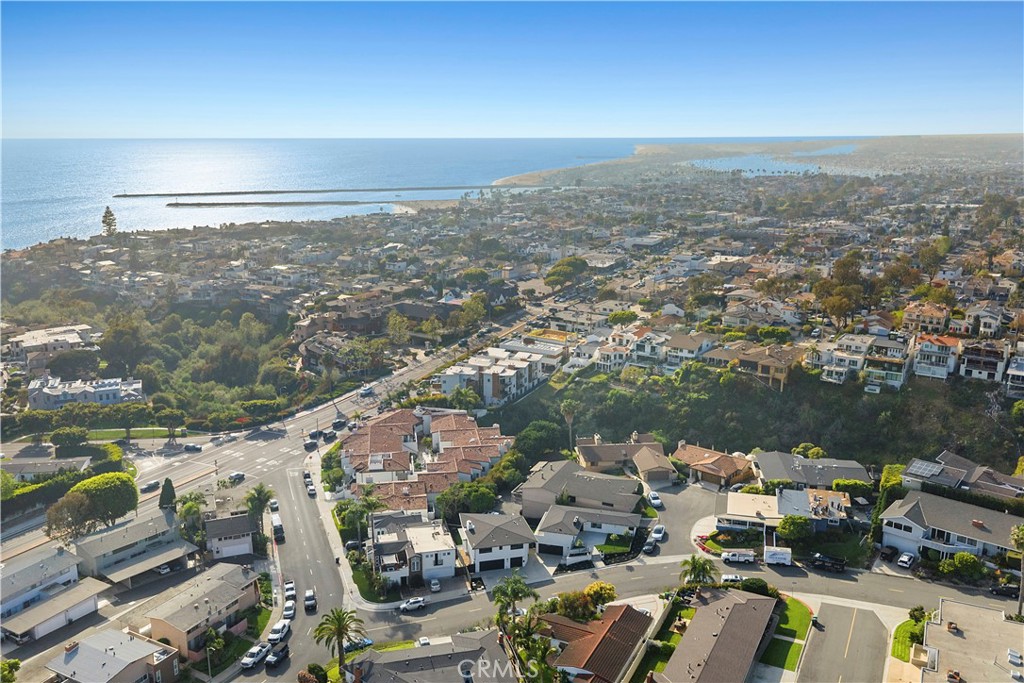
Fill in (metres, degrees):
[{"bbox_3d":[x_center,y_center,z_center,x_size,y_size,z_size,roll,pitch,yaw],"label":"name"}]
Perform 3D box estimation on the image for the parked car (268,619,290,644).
[{"bbox_3d":[-38.609,48.225,132.377,2.000,1.830,5.100,2,15,9],"label":"parked car"}]

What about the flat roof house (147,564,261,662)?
[{"bbox_3d":[-53.500,46.389,139.407,9.600,5.900,18.000,5,16,20],"label":"flat roof house"}]

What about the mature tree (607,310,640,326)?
[{"bbox_3d":[45.310,-8.380,325.880,12.500,6.300,8.500,0,15,0],"label":"mature tree"}]

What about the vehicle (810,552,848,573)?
[{"bbox_3d":[55.800,38.981,140.473,5.500,2.100,2.100,4,15,16],"label":"vehicle"}]

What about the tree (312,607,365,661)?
[{"bbox_3d":[-25.050,44.300,115.980,7.500,10.400,7.500,0,15,0],"label":"tree"}]

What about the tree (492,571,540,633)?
[{"bbox_3d":[0.400,42.936,130.653,7.000,11.000,7.000,0,15,0],"label":"tree"}]

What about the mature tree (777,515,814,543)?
[{"bbox_3d":[52.320,35.300,147.860,6.200,5.700,6.200,0,15,0],"label":"mature tree"}]

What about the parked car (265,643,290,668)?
[{"bbox_3d":[-37.046,49.438,125.694,1.900,1.860,4.600,4,15,16],"label":"parked car"}]

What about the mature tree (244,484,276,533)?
[{"bbox_3d":[-54.800,35.986,173.175,7.200,11.000,7.200,0,15,0],"label":"mature tree"}]

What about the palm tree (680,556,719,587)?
[{"bbox_3d":[31.170,39.250,133.740,6.400,6.900,6.400,0,15,0],"label":"palm tree"}]

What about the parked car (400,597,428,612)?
[{"bbox_3d":[-17.669,46.821,141.931,4.550,1.660,1.860,-4,15,-15],"label":"parked car"}]

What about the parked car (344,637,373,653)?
[{"bbox_3d":[-24.878,48.866,128.608,4.650,1.460,1.850,-4,15,-15],"label":"parked car"}]

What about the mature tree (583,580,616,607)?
[{"bbox_3d":[15.081,43.358,136.500,5.400,4.200,5.100,2,15,7],"label":"mature tree"}]

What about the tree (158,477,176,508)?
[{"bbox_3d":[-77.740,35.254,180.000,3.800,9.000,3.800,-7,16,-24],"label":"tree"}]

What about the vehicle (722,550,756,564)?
[{"bbox_3d":[40.400,38.355,142.480,5.700,1.900,2.000,0,15,-1],"label":"vehicle"}]

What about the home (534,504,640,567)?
[{"bbox_3d":[14.750,36.680,154.250,18.200,6.000,12.700,4,15,15],"label":"home"}]

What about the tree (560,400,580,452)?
[{"bbox_3d":[14.960,23.250,203.680,4.400,16.000,4.400,0,15,0],"label":"tree"}]

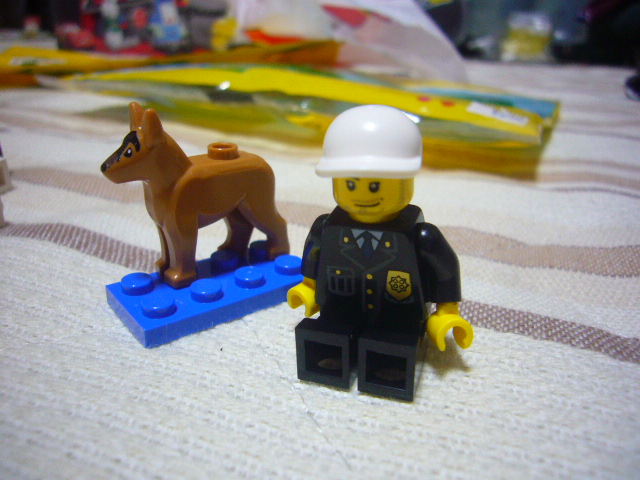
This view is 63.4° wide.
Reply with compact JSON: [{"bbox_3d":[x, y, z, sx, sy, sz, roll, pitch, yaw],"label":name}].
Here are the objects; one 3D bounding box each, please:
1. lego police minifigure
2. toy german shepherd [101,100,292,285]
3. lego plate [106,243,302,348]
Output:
[{"bbox_3d":[0.007,0.001,0.068,0.026,0.036,0.017,6,23,18],"label":"lego police minifigure"},{"bbox_3d":[-0.019,-0.008,0.085,0.032,0.029,0.008,-15,29,-37],"label":"toy german shepherd"},{"bbox_3d":[-0.017,0.008,0.088,0.032,0.005,0.016,-15,29,-37],"label":"lego plate"}]

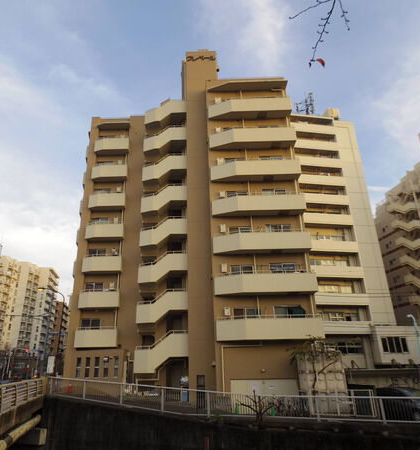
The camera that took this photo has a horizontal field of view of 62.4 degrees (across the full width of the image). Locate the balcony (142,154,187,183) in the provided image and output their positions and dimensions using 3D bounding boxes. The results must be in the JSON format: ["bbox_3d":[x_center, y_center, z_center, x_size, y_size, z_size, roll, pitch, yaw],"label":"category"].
[{"bbox_3d":[-3.656,-4.536,28.710,3.700,2.150,1.150,-2,-21,1],"label":"balcony"}]

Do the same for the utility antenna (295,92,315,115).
[{"bbox_3d":[14.355,-17.855,51.846,2.500,4.200,1.900,3,-22,-12],"label":"utility antenna"}]

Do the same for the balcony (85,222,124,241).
[{"bbox_3d":[-8.654,0.630,28.853,3.300,1.220,1.050,-2,-21,1],"label":"balcony"}]

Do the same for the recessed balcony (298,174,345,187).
[{"bbox_3d":[14.237,-5.507,45.156,6.484,1.557,1.400,3,-22,-12],"label":"recessed balcony"}]

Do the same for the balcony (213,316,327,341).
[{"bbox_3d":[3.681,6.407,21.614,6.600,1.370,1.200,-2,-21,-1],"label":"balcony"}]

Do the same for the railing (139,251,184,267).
[{"bbox_3d":[-3.417,2.494,25.609,3.650,0.920,0.500,-2,-21,1],"label":"railing"}]

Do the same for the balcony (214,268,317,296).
[{"bbox_3d":[3.588,3.839,22.562,6.455,1.330,1.150,-1,-21,-1],"label":"balcony"}]

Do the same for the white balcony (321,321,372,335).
[{"bbox_3d":[15.592,11.918,39.977,6.300,1.450,1.150,2,-22,-11],"label":"white balcony"}]

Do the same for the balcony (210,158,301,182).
[{"bbox_3d":[3.287,-3.966,25.550,6.450,1.250,1.100,-2,-21,1],"label":"balcony"}]

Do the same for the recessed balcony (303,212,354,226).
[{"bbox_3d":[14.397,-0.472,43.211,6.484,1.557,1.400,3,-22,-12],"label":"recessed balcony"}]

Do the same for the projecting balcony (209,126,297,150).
[{"bbox_3d":[3.230,-6.609,26.695,6.550,1.330,1.200,-2,-21,-1],"label":"projecting balcony"}]

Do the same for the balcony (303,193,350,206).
[{"bbox_3d":[15.178,-3.160,45.887,6.400,1.450,1.150,2,-22,-11],"label":"balcony"}]

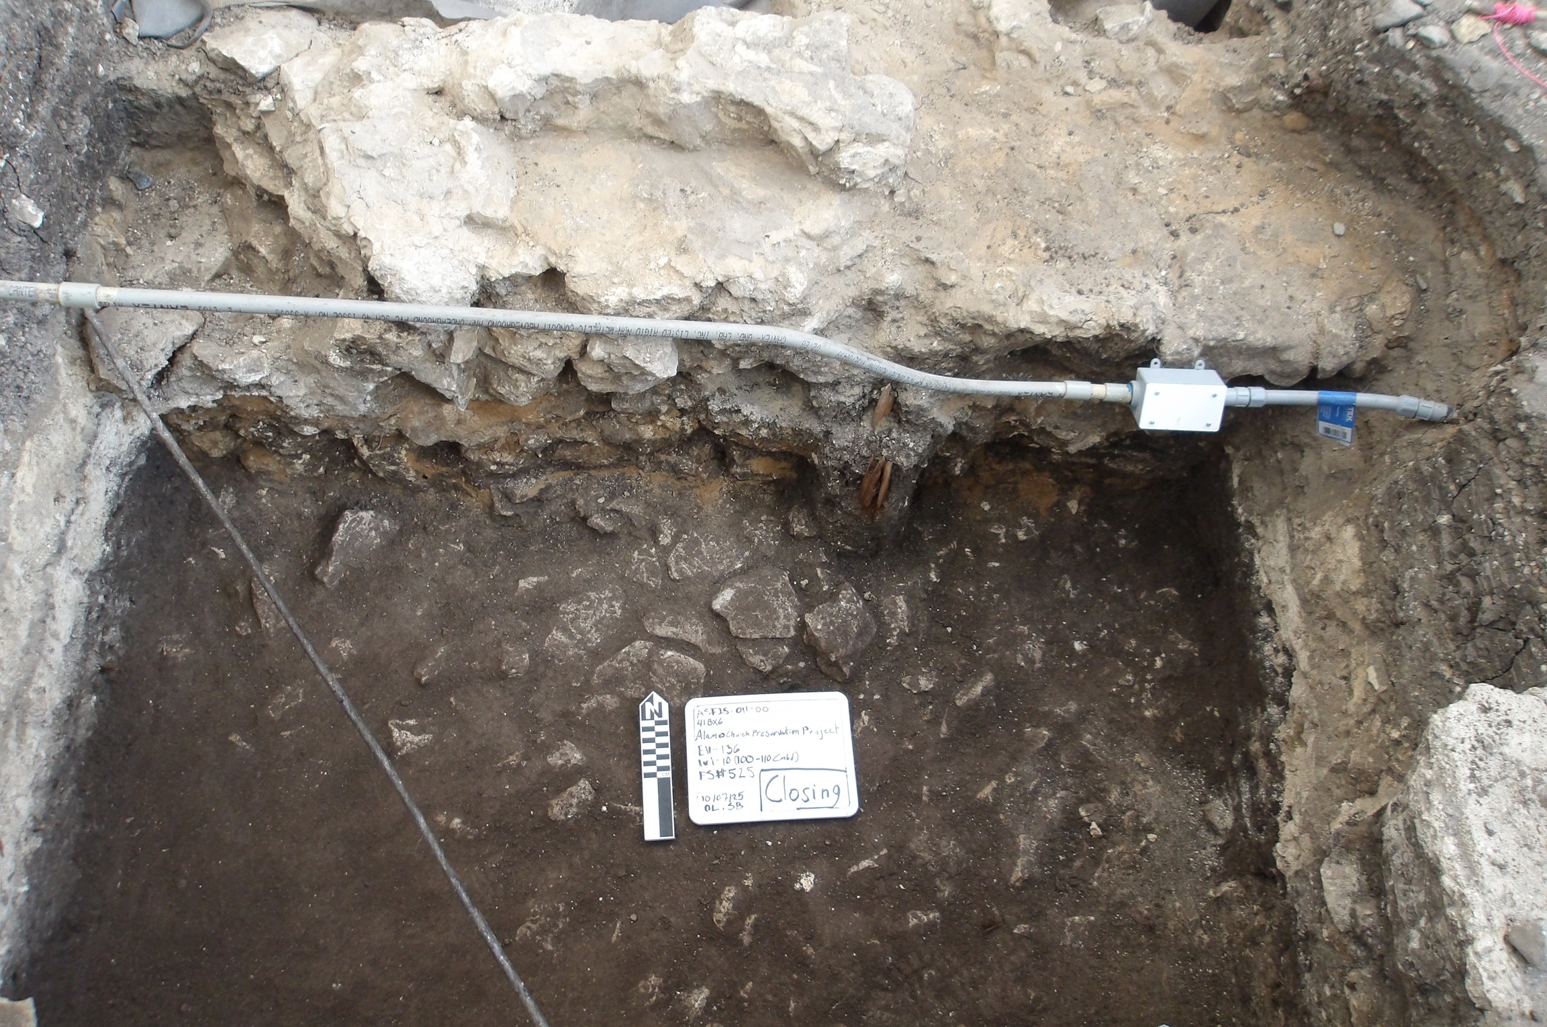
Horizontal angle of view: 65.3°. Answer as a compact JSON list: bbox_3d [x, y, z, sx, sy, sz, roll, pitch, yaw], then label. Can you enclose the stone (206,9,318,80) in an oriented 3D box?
[{"bbox_3d":[-0.846,-0.770,1.985,0.175,0.065,0.110,-4,63,-4],"label":"stone"}]

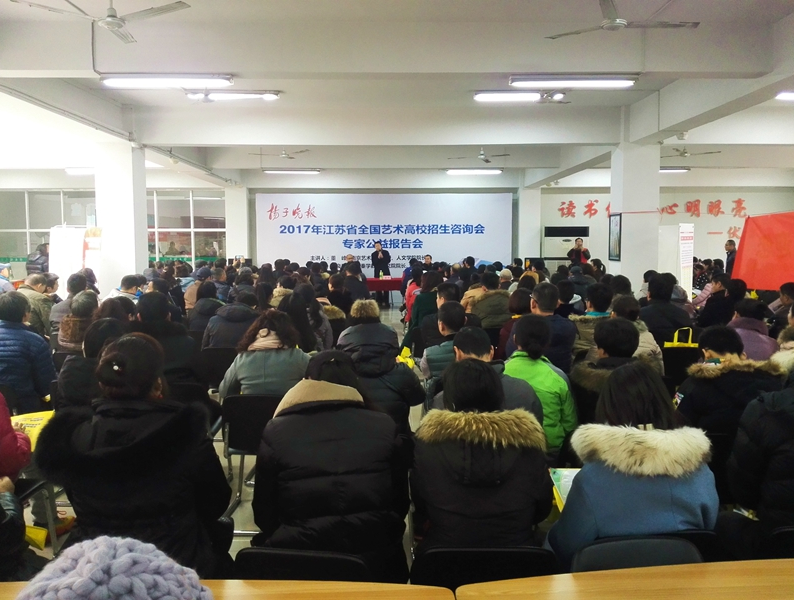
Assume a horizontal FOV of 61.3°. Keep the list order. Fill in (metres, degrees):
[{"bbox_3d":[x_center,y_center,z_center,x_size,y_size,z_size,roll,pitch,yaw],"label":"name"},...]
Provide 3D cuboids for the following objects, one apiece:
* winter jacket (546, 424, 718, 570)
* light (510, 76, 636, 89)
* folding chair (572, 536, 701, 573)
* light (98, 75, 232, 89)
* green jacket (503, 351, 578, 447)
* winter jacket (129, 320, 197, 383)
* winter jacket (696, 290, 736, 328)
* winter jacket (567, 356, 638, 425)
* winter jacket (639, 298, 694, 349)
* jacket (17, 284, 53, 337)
[{"bbox_3d":[0.768,0.653,2.252,0.540,0.580,0.420,0,5,-1],"label":"winter jacket"},{"bbox_3d":[1.722,-2.109,6.500,1.270,0.090,0.140,0,5,-1],"label":"light"},{"bbox_3d":[0.683,1.056,2.143,0.440,0.820,0.500,0,5,-4],"label":"folding chair"},{"bbox_3d":[-2.209,-2.098,6.437,1.270,0.100,0.120,0,5,-1],"label":"light"},{"bbox_3d":[0.716,0.518,3.565,0.450,0.560,0.380,0,5,-4],"label":"green jacket"},{"bbox_3d":[-1.544,0.470,4.285,0.530,0.680,0.430,0,5,3],"label":"winter jacket"},{"bbox_3d":[3.507,0.244,7.287,0.500,0.640,0.420,-3,5,-31],"label":"winter jacket"},{"bbox_3d":[1.126,0.568,3.422,0.490,0.660,0.430,0,5,-5],"label":"winter jacket"},{"bbox_3d":[2.208,0.331,5.532,0.460,0.620,0.360,0,5,-1],"label":"winter jacket"},{"bbox_3d":[-3.861,0.223,7.197,0.500,0.660,0.420,1,5,14],"label":"jacket"}]

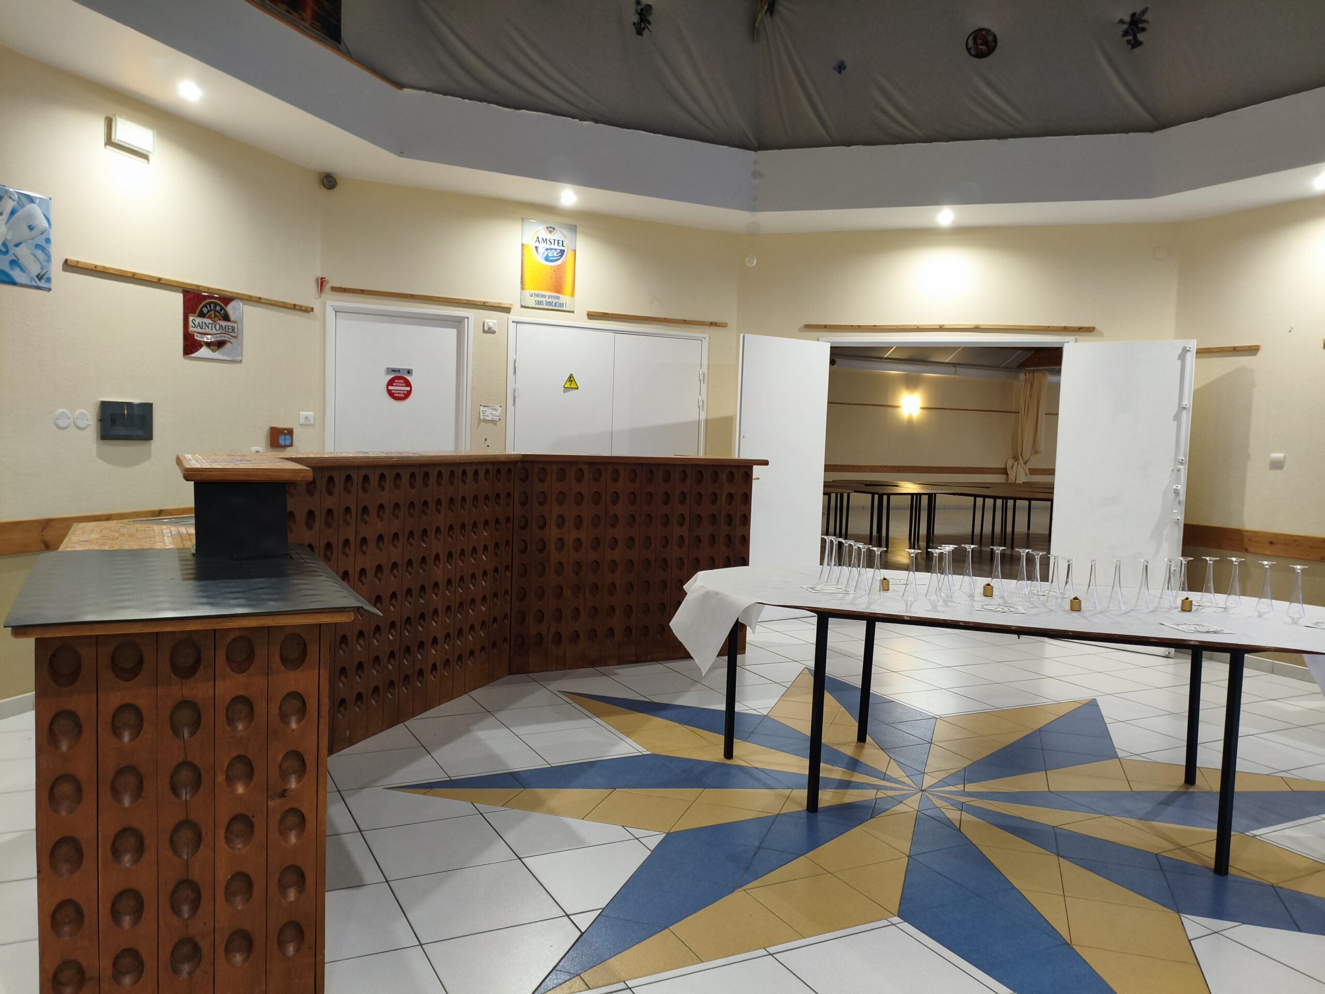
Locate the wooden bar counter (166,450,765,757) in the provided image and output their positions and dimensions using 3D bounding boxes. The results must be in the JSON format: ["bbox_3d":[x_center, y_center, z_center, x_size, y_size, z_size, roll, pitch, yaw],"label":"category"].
[{"bbox_3d":[-0.620,0.424,4.596,1.472,1.201,4.142,3,4,18],"label":"wooden bar counter"}]

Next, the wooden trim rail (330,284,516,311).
[{"bbox_3d":[-1.550,-1.302,6.530,1.188,0.028,0.022,0,4,-27],"label":"wooden trim rail"}]

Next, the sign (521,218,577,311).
[{"bbox_3d":[-0.786,-1.601,6.899,0.393,0.604,0.015,0,4,-27],"label":"sign"}]

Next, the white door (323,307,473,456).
[{"bbox_3d":[-1.743,-0.181,6.569,0.944,2.100,0.110,0,4,-27],"label":"white door"}]

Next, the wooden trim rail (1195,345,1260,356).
[{"bbox_3d":[3.576,-0.944,6.381,0.022,0.028,0.509,0,4,-27],"label":"wooden trim rail"}]

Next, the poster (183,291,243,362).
[{"bbox_3d":[-2.425,-0.925,5.399,0.015,0.354,0.440,3,4,18],"label":"poster"}]

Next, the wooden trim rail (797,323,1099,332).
[{"bbox_3d":[2.016,-1.210,7.131,2.007,0.028,0.022,3,4,18],"label":"wooden trim rail"}]

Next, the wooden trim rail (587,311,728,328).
[{"bbox_3d":[-0.015,-1.302,7.310,1.156,0.028,0.022,0,4,-27],"label":"wooden trim rail"}]

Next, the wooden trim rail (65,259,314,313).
[{"bbox_3d":[-2.428,-1.112,5.350,0.022,0.028,1.746,3,4,18],"label":"wooden trim rail"}]

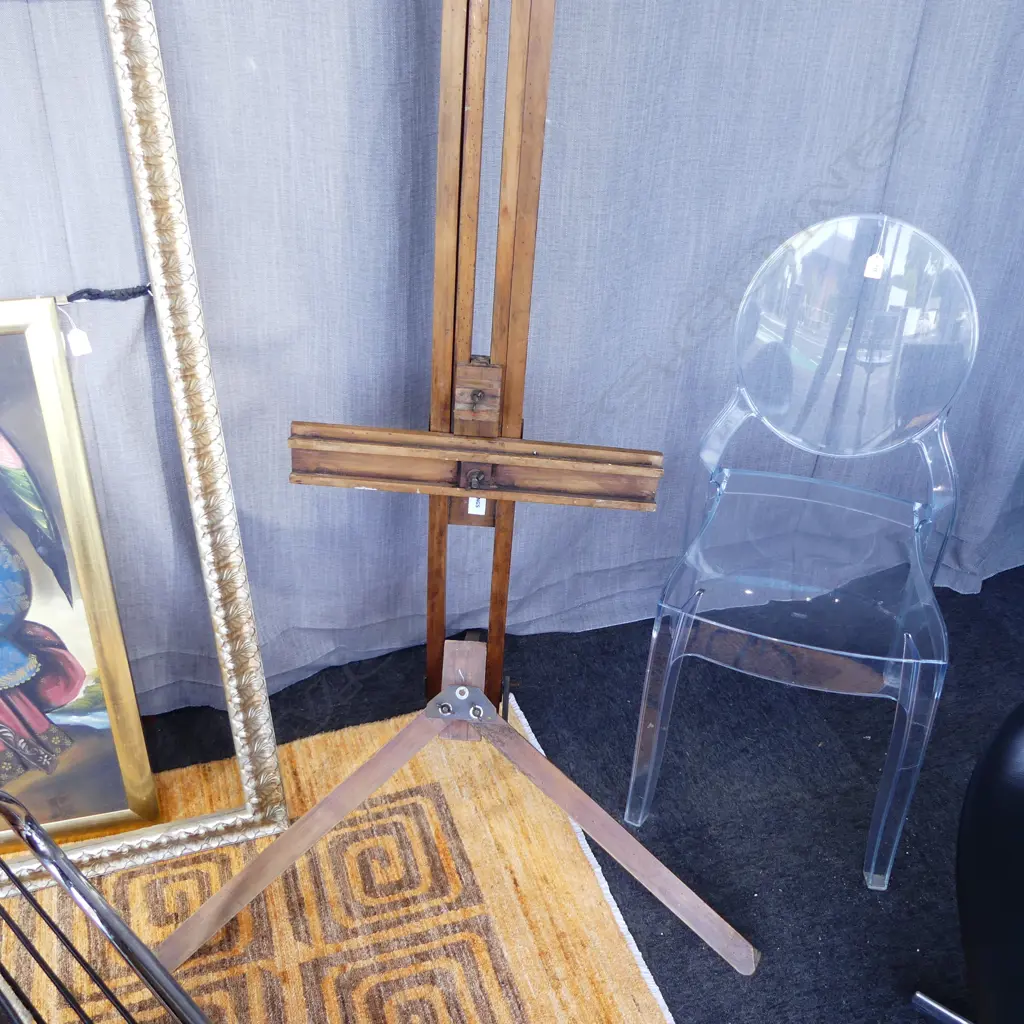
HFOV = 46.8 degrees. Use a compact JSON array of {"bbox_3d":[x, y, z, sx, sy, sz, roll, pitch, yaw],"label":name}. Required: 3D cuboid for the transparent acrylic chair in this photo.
[{"bbox_3d":[0.494,0.044,1.939,0.440,0.935,0.530,11,32,13],"label":"transparent acrylic chair"}]

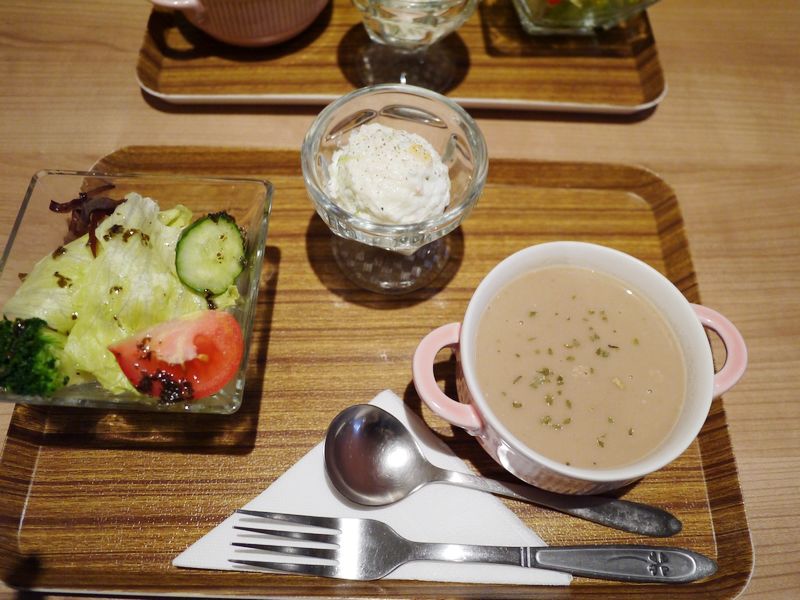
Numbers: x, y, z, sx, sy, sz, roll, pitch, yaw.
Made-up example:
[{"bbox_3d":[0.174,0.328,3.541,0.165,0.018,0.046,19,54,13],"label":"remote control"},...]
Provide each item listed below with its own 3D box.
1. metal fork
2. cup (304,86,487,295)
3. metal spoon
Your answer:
[{"bbox_3d":[0.033,0.106,0.272,0.207,0.019,0.025,4,65,0],"label":"metal fork"},{"bbox_3d":[-0.003,-0.048,0.315,0.082,0.072,0.082,1,65,-2],"label":"cup"},{"bbox_3d":[0.046,0.081,0.283,0.161,0.020,0.044,12,65,3],"label":"metal spoon"}]

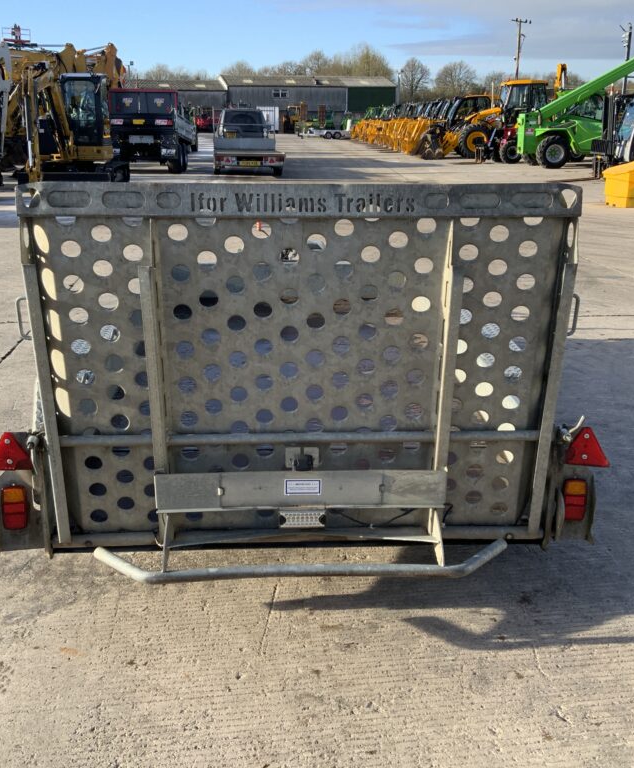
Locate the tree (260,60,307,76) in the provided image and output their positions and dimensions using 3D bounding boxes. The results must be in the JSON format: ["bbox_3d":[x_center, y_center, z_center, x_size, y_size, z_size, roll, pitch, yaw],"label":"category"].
[{"bbox_3d":[-4.116,-35.725,106.185,6.200,8.090,6.200,0,17,0],"label":"tree"}]

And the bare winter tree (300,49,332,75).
[{"bbox_3d":[-0.202,-36.370,105.979,4.800,9.480,4.800,0,17,0],"label":"bare winter tree"}]

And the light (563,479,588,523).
[{"bbox_3d":[0.845,0.382,2.810,0.078,0.147,0.050,-1,17,-4],"label":"light"}]

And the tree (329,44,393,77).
[{"bbox_3d":[6.134,-40.666,118.259,9.000,11.488,8.500,0,17,0],"label":"tree"}]

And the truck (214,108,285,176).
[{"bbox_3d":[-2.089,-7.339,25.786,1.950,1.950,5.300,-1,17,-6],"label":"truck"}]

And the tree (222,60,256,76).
[{"bbox_3d":[-9.623,-35.738,106.189,5.000,8.070,5.000,0,17,0],"label":"tree"}]

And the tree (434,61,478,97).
[{"bbox_3d":[20.661,-42.972,127.979,7.100,10.393,7.100,0,17,0],"label":"tree"}]

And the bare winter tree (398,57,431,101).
[{"bbox_3d":[10.834,-32.635,96.654,4.400,7.980,4.400,0,17,0],"label":"bare winter tree"}]

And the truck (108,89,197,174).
[{"bbox_3d":[-4.639,-7.483,25.326,1.950,2.270,5.200,0,17,-1],"label":"truck"}]

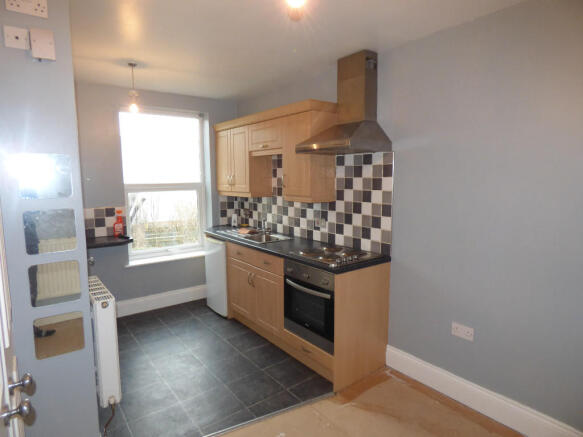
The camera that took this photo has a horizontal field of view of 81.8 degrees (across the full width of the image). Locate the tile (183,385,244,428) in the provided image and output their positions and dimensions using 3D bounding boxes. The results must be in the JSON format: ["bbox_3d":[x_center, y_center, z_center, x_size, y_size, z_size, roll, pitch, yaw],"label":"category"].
[{"bbox_3d":[-0.522,1.265,2.272,0.327,0.010,0.322,-5,8,-38],"label":"tile"}]

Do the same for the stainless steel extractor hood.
[{"bbox_3d":[0.402,-0.889,2.605,0.475,0.757,0.600,-5,8,-38],"label":"stainless steel extractor hood"}]

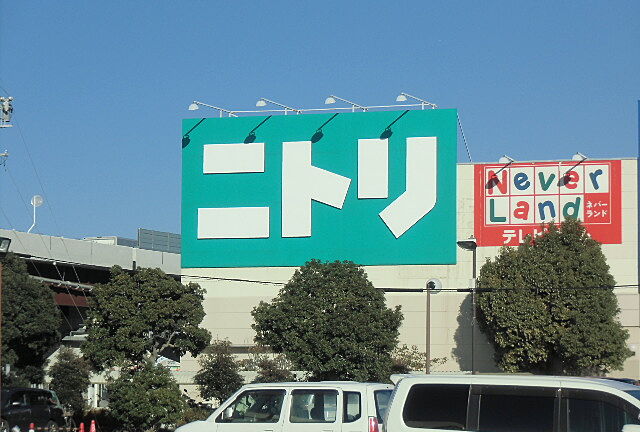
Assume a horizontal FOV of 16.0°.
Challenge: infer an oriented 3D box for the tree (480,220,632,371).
[{"bbox_3d":[8.215,3.898,79.500,5.240,7.340,5.240,-1,-5,20],"label":"tree"}]

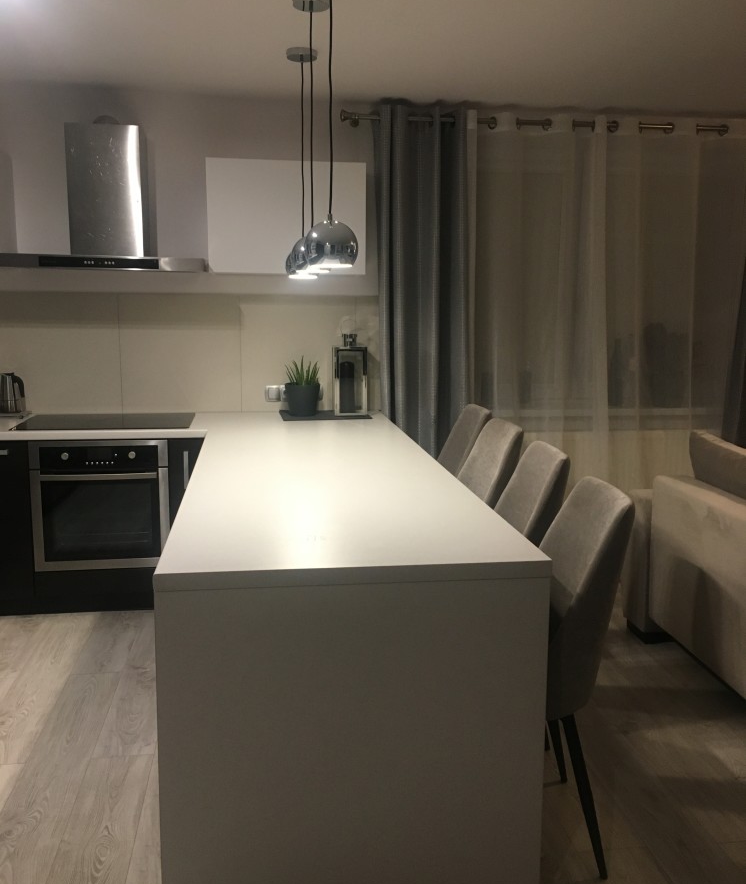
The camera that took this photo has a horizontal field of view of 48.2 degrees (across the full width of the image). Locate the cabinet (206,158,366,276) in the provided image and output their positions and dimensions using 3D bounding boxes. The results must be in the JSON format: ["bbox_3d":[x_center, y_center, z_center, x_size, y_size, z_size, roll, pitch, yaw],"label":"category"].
[{"bbox_3d":[-0.417,-1.070,4.043,0.735,0.518,0.325,-1,10,-8],"label":"cabinet"}]

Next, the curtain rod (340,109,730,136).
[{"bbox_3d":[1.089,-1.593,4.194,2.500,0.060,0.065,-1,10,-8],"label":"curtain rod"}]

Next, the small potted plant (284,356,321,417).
[{"bbox_3d":[-0.353,-0.283,4.181,0.178,0.302,0.178,-1,10,-8],"label":"small potted plant"}]

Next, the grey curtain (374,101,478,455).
[{"bbox_3d":[0.241,-0.465,4.265,0.470,2.365,0.160,-1,10,-8],"label":"grey curtain"}]

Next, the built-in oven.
[{"bbox_3d":[-1.252,0.244,3.997,0.597,0.595,0.550,-1,10,-8],"label":"built-in oven"}]

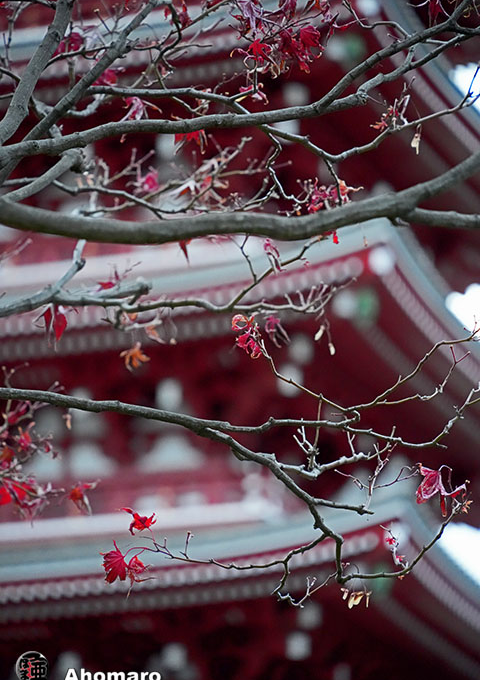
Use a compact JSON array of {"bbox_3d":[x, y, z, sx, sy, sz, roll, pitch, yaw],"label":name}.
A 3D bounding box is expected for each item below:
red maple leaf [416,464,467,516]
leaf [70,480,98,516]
[{"bbox_3d":[0.272,0.203,5.400,0.068,0.068,0.040,0,-15,0],"label":"red maple leaf"},{"bbox_3d":[-0.227,0.228,5.800,0.044,0.048,0.032,0,-15,0],"label":"leaf"}]

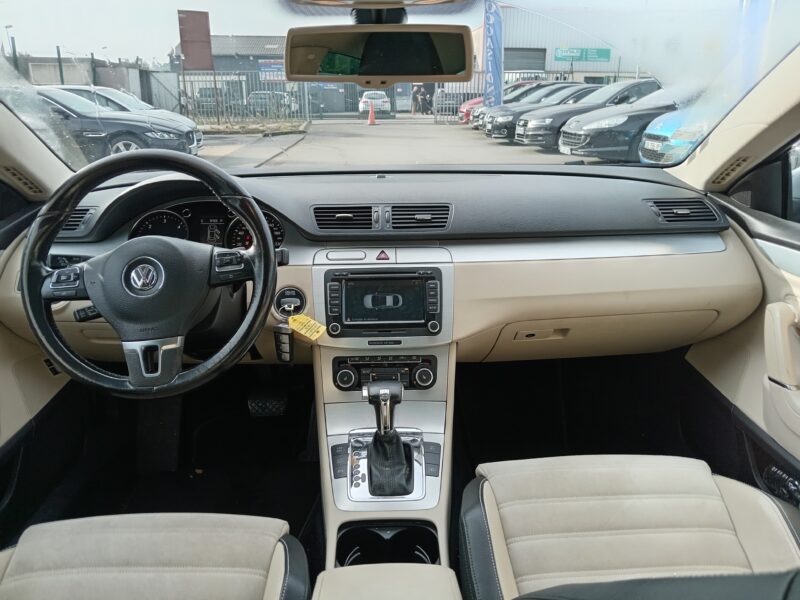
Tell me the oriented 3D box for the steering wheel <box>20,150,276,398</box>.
[{"bbox_3d":[-0.373,-0.038,0.888,0.377,0.377,0.085,-5,-7,-1],"label":"steering wheel"}]

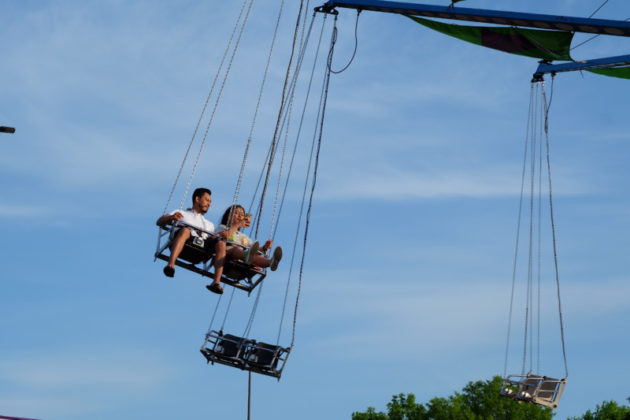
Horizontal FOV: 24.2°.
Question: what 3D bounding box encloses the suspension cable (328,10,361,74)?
[{"bbox_3d":[0.409,-2.382,20.900,0.460,0.910,0.160,-3,-12,18],"label":"suspension cable"}]

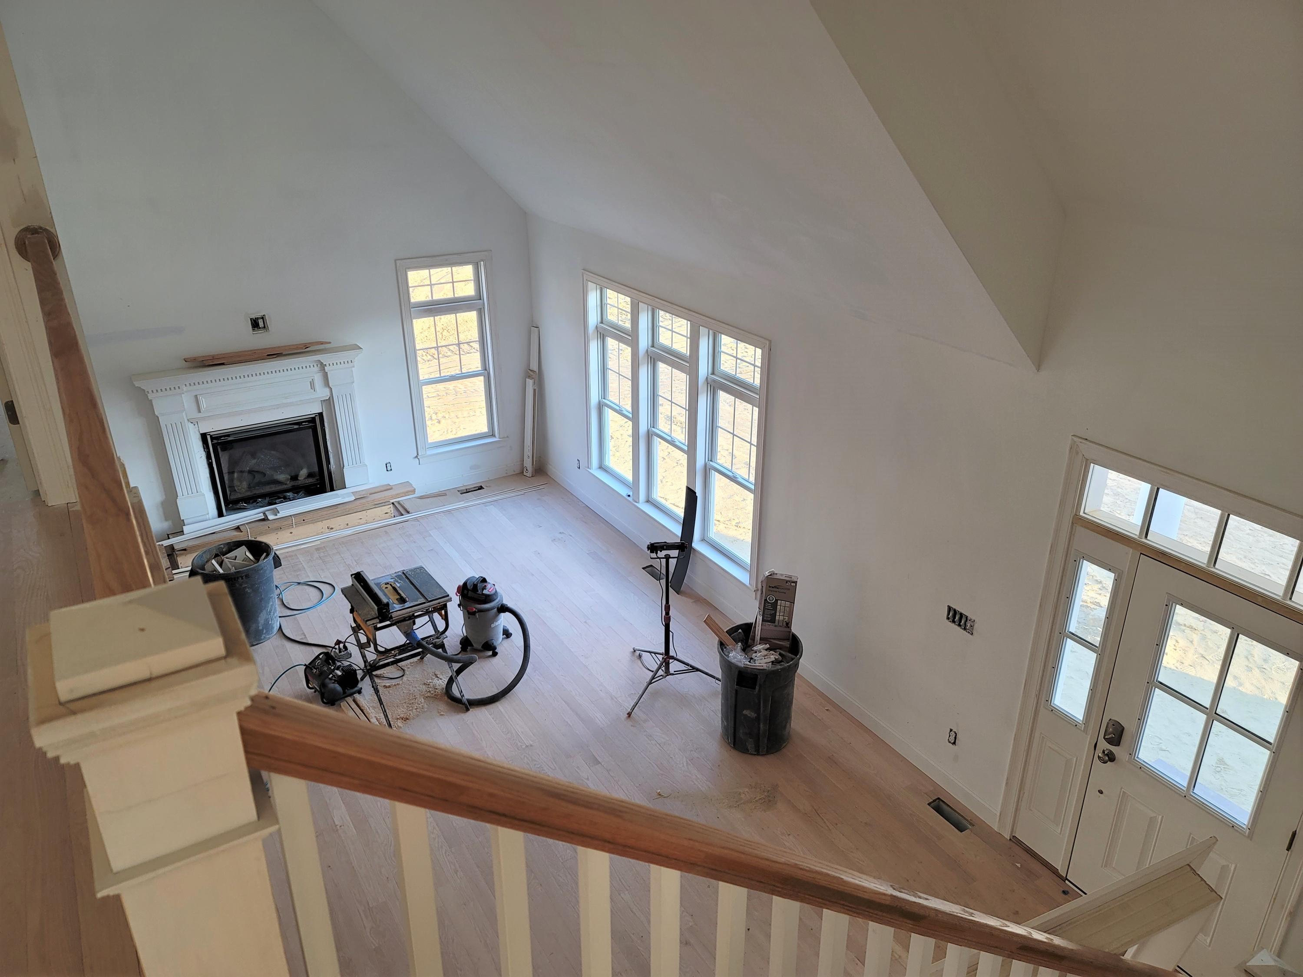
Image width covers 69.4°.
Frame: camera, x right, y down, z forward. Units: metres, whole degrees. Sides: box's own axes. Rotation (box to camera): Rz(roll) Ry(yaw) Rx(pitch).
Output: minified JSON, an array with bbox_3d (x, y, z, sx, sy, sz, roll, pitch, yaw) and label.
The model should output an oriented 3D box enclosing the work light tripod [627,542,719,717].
[{"bbox_3d":[0.221,0.893,6.675,0.771,1.160,0.827,0,24,0],"label":"work light tripod"}]

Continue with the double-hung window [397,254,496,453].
[{"bbox_3d":[-2.026,-1.370,9.582,0.950,1.970,0.120,-14,28,-28],"label":"double-hung window"}]

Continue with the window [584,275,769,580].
[{"bbox_3d":[0.109,-0.616,7.977,0.130,1.990,2.780,-14,28,-28],"label":"window"}]

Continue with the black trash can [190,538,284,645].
[{"bbox_3d":[-3.225,0.835,7.401,0.630,0.690,0.570,-7,25,-14],"label":"black trash can"}]

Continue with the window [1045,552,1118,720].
[{"bbox_3d":[2.200,0.782,4.798,0.060,0.940,0.250,-14,28,-28],"label":"window"}]

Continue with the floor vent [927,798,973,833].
[{"bbox_3d":[1.799,1.987,5.687,0.095,0.040,0.275,-14,28,-28],"label":"floor vent"}]

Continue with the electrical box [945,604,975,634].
[{"bbox_3d":[1.815,0.754,5.465,0.070,0.105,0.205,-14,28,-28],"label":"electrical box"}]

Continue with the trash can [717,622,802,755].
[{"bbox_3d":[0.707,1.335,6.245,0.570,0.700,0.600,3,24,7],"label":"trash can"}]

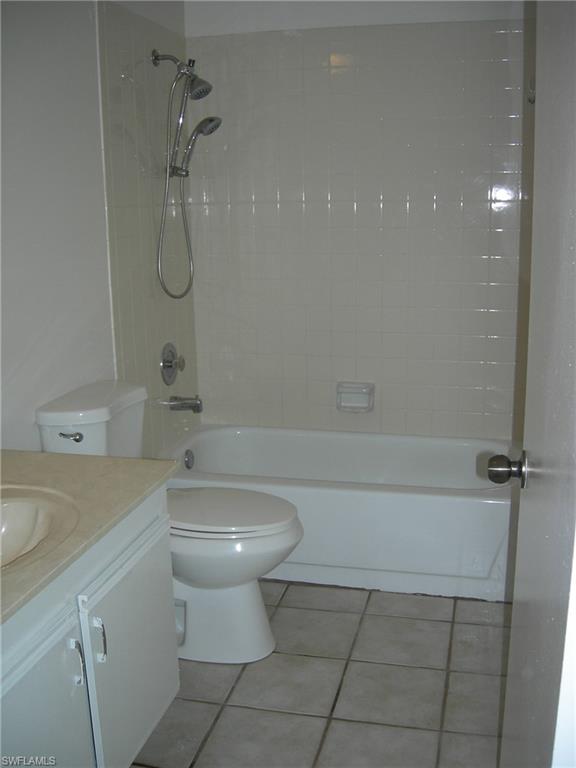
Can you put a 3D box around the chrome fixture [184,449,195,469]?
[{"bbox_3d":[-0.416,0.317,3.373,0.020,0.082,0.082,2,12,14],"label":"chrome fixture"}]

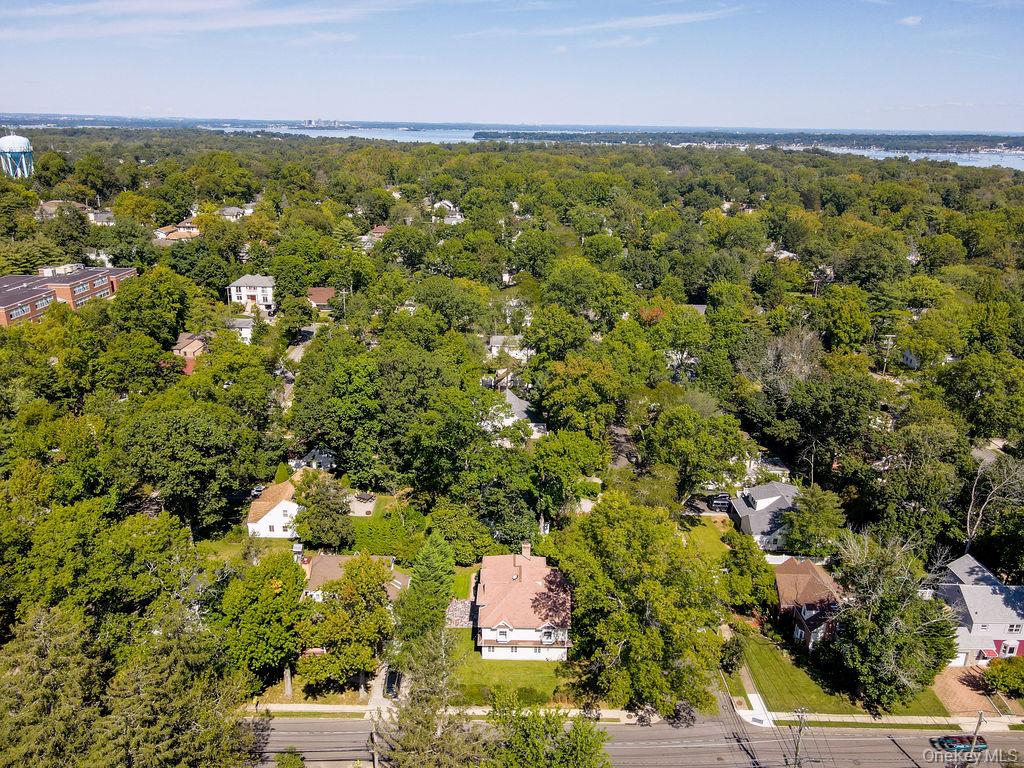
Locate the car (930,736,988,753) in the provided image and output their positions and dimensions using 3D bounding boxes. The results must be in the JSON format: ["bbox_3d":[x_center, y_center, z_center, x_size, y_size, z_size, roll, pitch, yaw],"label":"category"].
[{"bbox_3d":[51.254,40.612,80.631,4.900,1.550,1.900,1,20,0],"label":"car"}]

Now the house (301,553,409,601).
[{"bbox_3d":[-21.880,28.276,102.371,14.700,7.000,11.000,1,20,0],"label":"house"}]

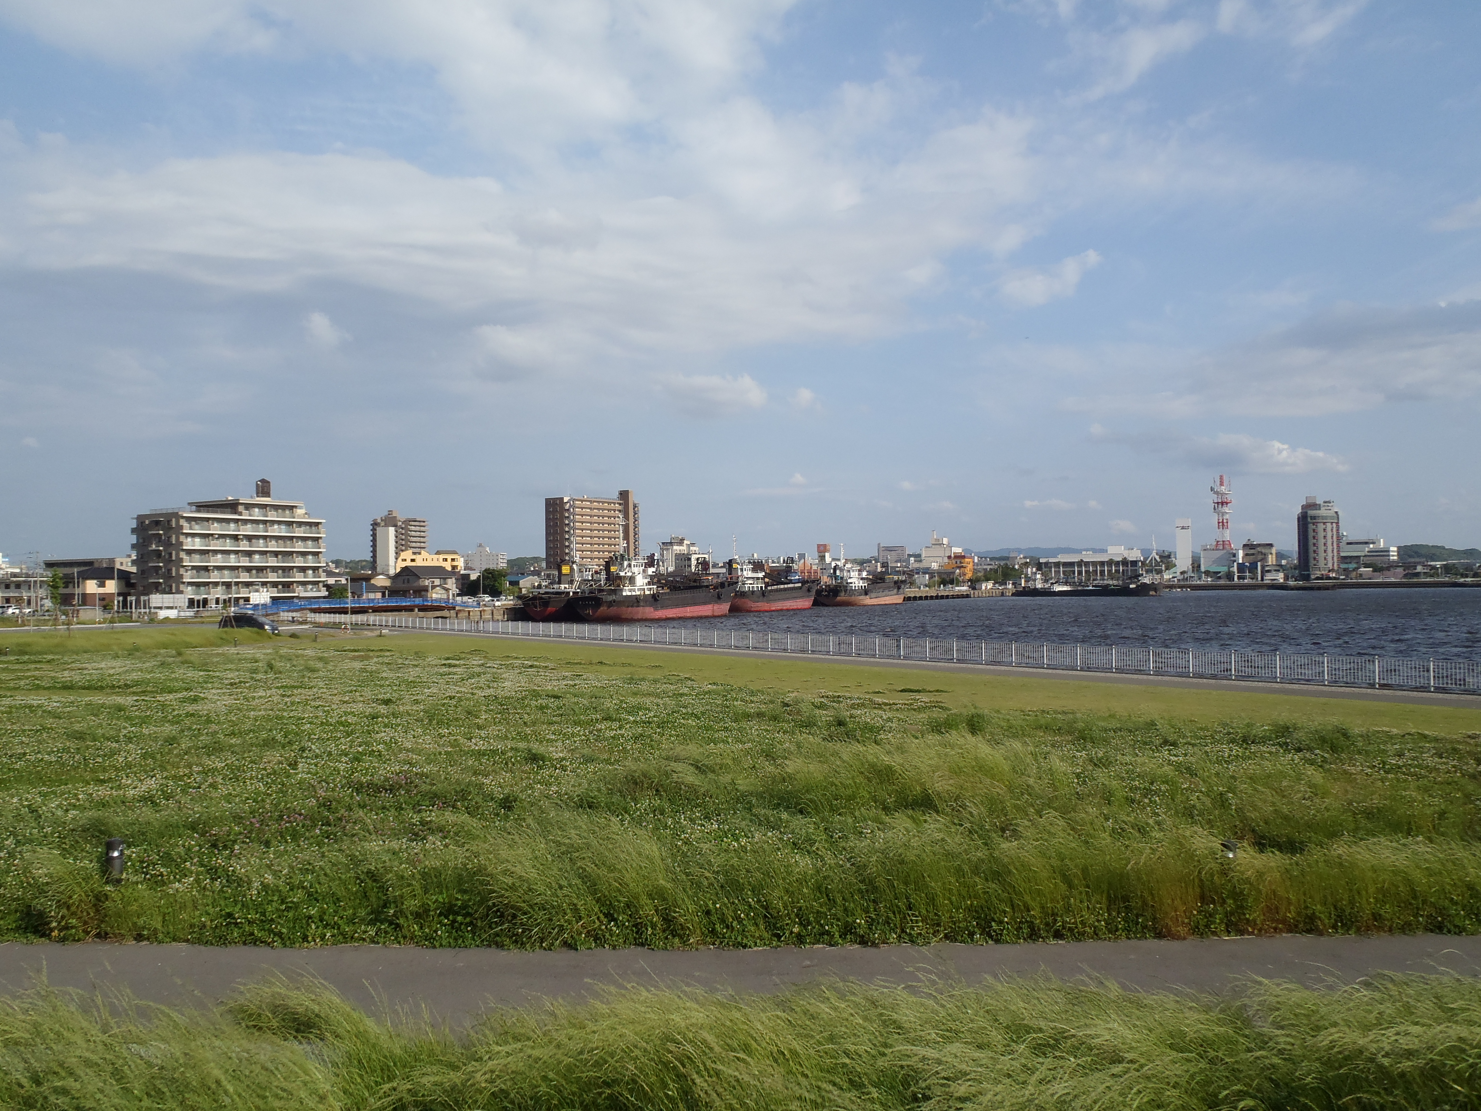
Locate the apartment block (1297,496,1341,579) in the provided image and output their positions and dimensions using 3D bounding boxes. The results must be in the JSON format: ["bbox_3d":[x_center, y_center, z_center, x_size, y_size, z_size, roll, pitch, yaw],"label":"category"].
[{"bbox_3d":[284.740,-6.890,590.220,18.500,40.600,18.000,-1,-1,33],"label":"apartment block"}]

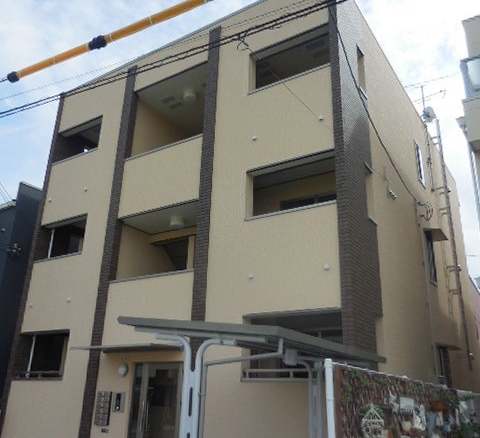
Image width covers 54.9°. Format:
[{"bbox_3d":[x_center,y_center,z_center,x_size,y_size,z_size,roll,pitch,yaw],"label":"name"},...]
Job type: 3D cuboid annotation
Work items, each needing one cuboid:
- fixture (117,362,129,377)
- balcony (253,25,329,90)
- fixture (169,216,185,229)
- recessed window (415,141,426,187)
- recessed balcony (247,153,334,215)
[{"bbox_3d":[-2.319,3.008,9.176,0.230,0.250,0.110,-11,-24,32],"label":"fixture"},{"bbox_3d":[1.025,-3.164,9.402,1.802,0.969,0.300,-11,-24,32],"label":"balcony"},{"bbox_3d":[-1.457,0.081,10.637,0.330,0.180,0.330,2,-20,1],"label":"fixture"},{"bbox_3d":[5.177,-1.552,13.415,0.160,1.220,0.780,-11,-24,32],"label":"recessed window"},{"bbox_3d":[1.150,-0.462,8.873,1.870,1.050,0.950,-11,-23,32],"label":"recessed balcony"}]

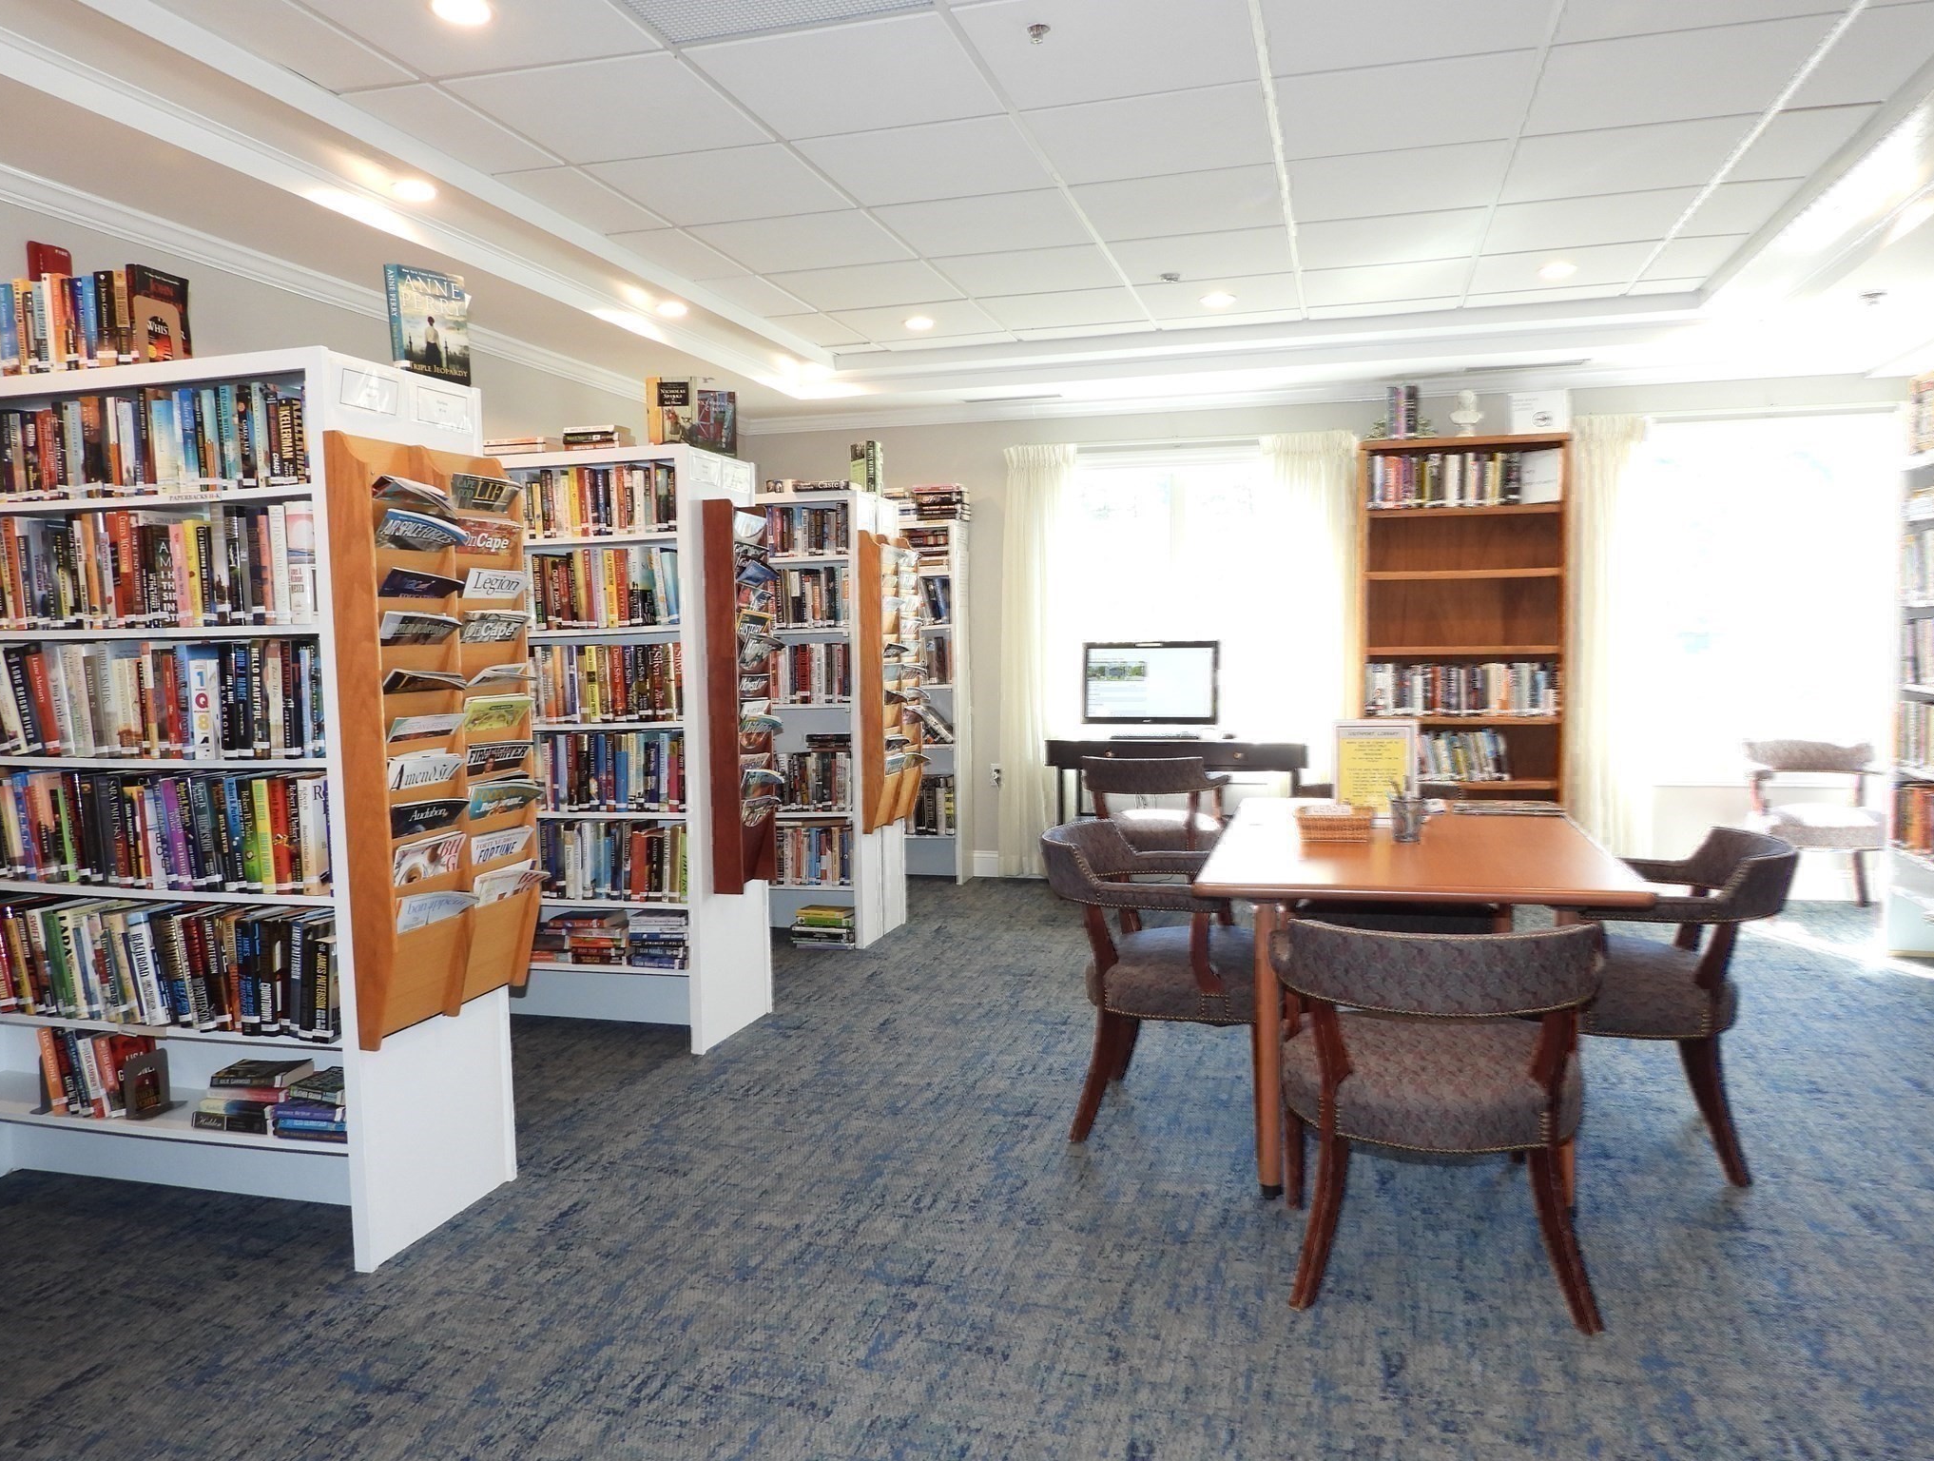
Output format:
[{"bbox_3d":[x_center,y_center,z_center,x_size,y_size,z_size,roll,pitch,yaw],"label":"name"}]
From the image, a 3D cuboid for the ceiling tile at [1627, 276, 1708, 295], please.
[{"bbox_3d":[2.722,-1.734,5.247,0.260,0.020,0.260,0,5,16],"label":"ceiling tile"}]

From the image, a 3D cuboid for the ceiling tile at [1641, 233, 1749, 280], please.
[{"bbox_3d":[2.578,-1.694,4.831,0.245,0.020,0.600,0,5,16],"label":"ceiling tile"}]

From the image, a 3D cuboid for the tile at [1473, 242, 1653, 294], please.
[{"bbox_3d":[2.173,-1.700,4.957,0.597,0.020,0.597,0,5,16],"label":"tile"}]

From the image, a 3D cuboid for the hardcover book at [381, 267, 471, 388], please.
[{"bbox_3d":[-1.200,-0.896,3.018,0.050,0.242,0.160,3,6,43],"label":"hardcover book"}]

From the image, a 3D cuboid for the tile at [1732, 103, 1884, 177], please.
[{"bbox_3d":[2.242,-1.592,3.663,0.235,0.020,0.600,0,5,16],"label":"tile"}]

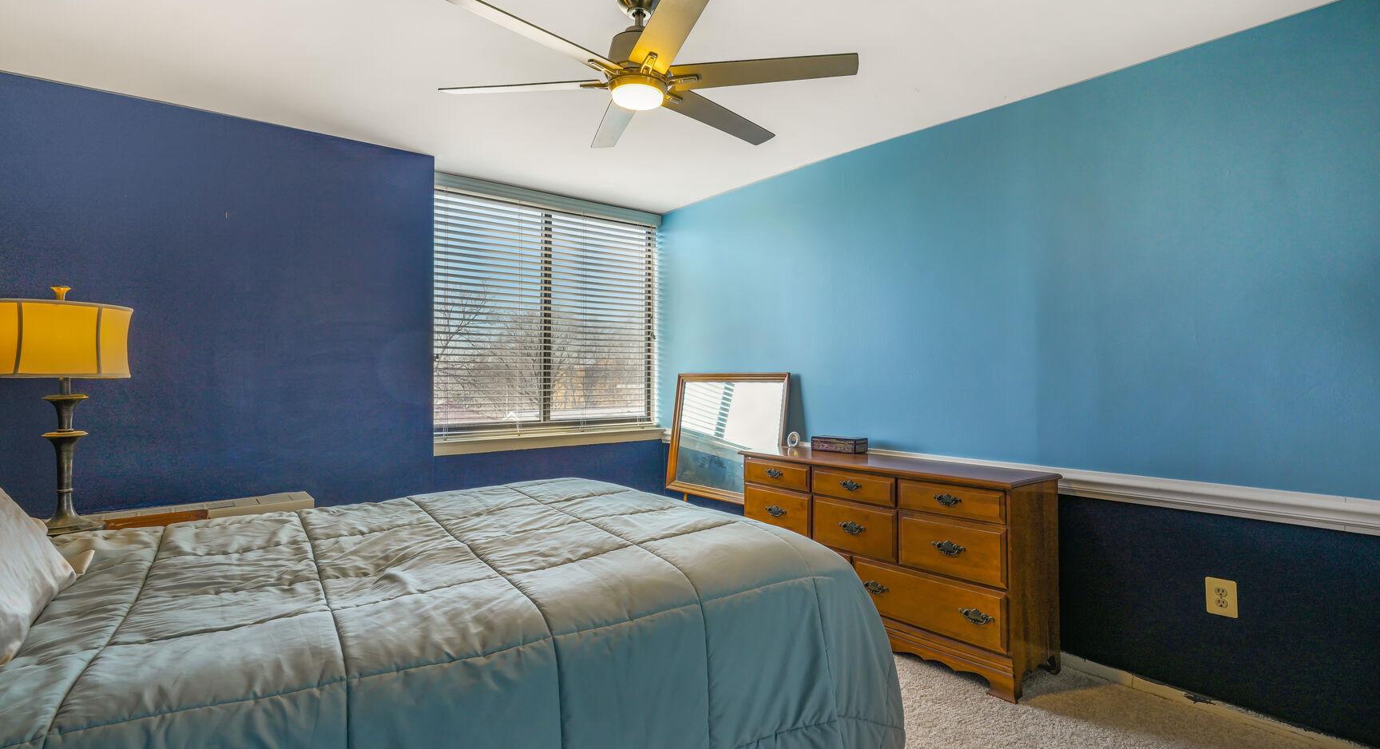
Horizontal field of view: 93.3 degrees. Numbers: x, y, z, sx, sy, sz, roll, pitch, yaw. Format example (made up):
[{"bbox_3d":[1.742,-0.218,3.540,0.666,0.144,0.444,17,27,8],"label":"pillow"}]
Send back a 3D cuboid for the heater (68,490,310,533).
[{"bbox_3d":[-2.254,0.886,2.759,1.130,0.620,0.235,0,0,-39],"label":"heater"}]

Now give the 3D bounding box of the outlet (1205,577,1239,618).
[{"bbox_3d":[1.882,0.790,2.307,0.009,0.127,0.088,0,0,-39],"label":"outlet"}]

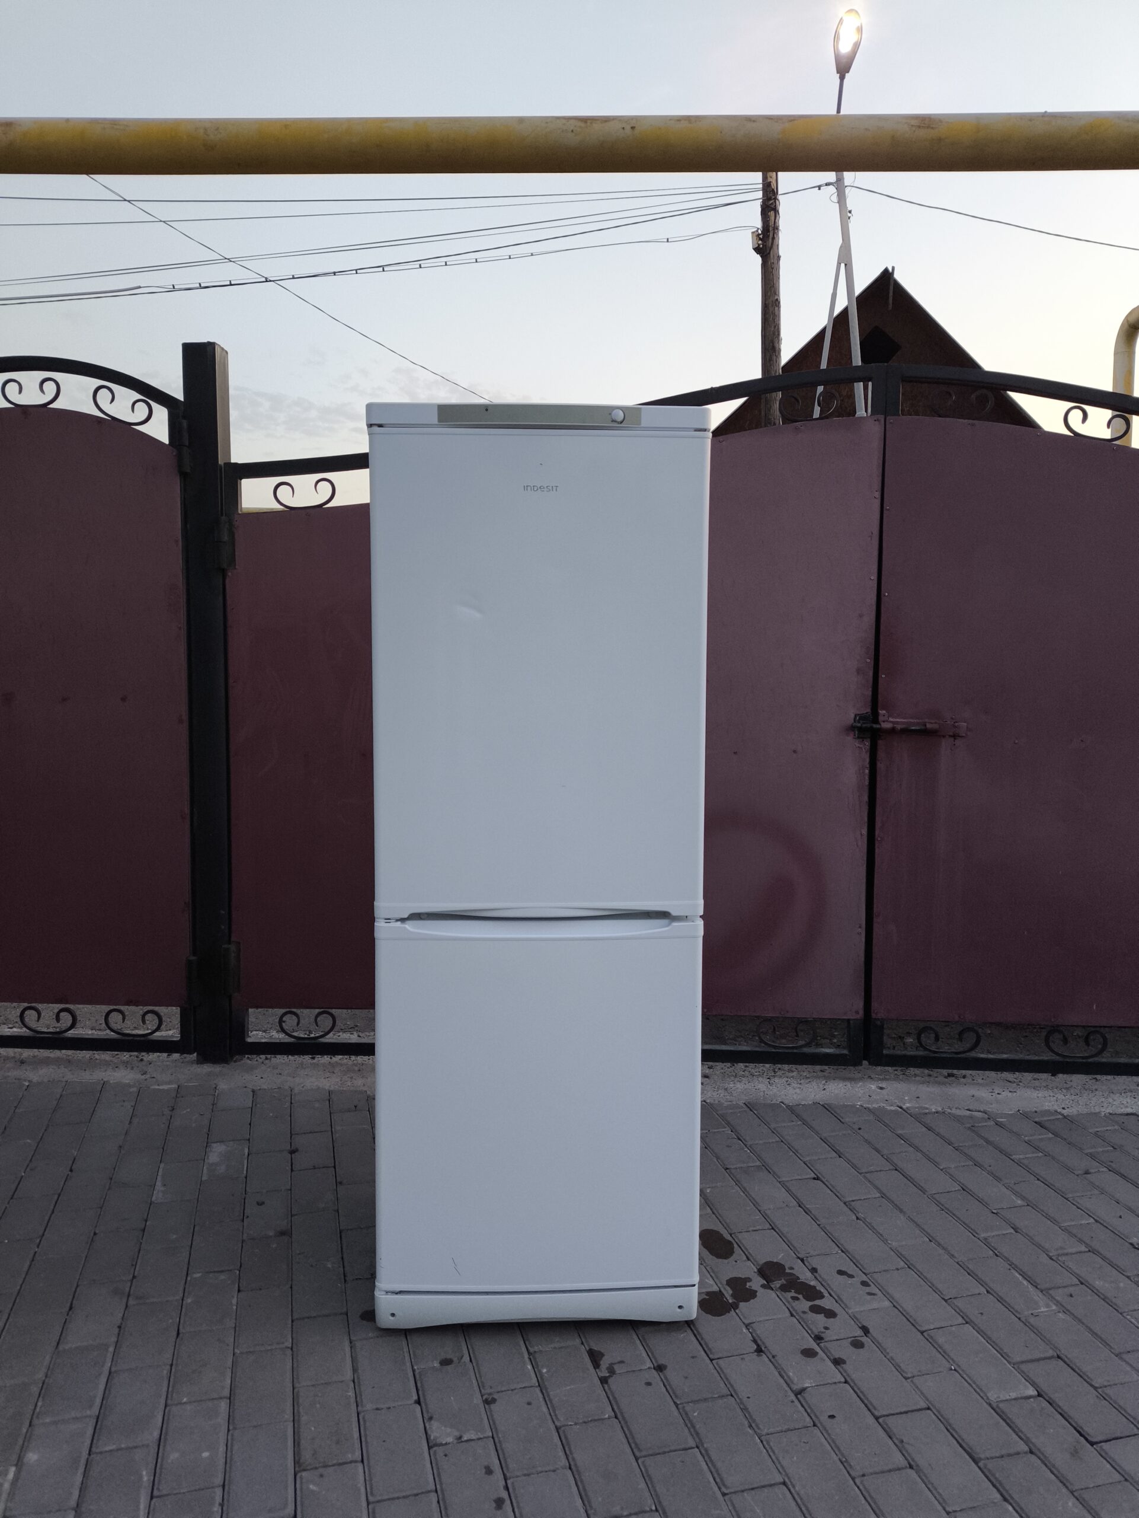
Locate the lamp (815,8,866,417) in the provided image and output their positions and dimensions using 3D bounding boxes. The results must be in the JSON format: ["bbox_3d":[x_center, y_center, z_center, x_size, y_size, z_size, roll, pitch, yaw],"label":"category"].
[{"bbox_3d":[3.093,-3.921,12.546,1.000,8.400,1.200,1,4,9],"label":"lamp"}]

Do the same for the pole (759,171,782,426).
[{"bbox_3d":[2.296,-3.206,12.598,0.220,6.960,0.220,1,4,11],"label":"pole"}]

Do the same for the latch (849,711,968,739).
[{"bbox_3d":[0.999,-0.101,3.220,0.338,0.080,0.050,1,4,5],"label":"latch"}]

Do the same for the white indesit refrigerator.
[{"bbox_3d":[-0.069,0.194,2.292,0.600,1.670,0.640,0,4,-3],"label":"white indesit refrigerator"}]

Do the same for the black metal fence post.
[{"bbox_3d":[-1.099,-0.147,3.370,0.100,2.179,0.100,0,4,3],"label":"black metal fence post"}]

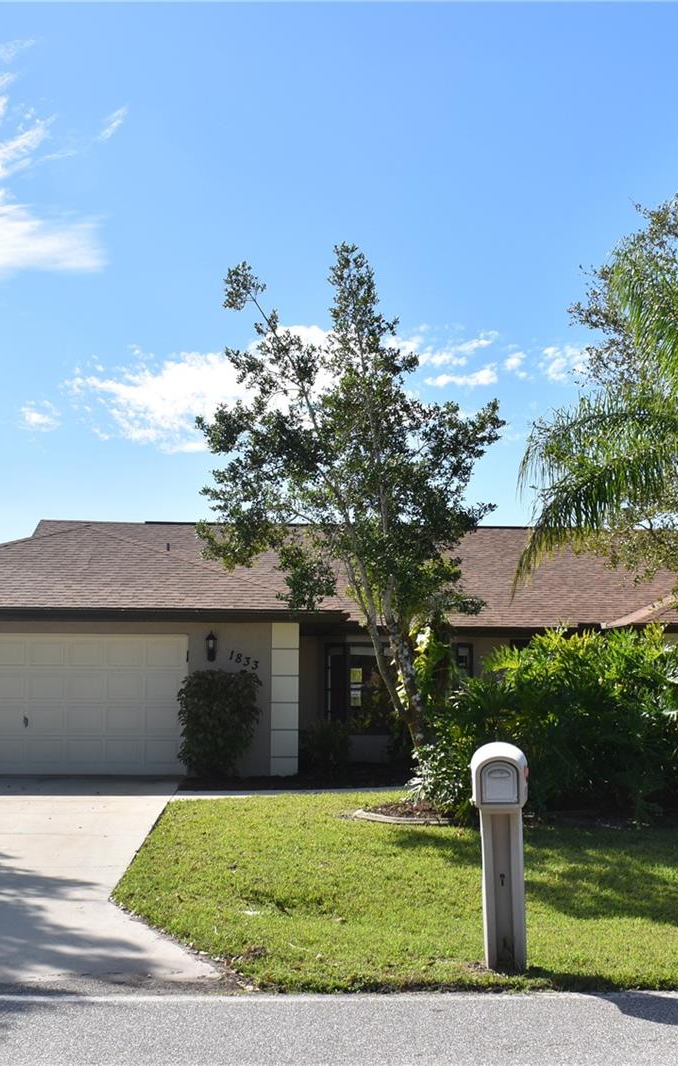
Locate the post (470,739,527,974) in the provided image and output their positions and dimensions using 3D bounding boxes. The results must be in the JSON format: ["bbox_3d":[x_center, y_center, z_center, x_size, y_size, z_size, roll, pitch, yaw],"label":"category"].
[{"bbox_3d":[0.916,1.840,7.963,0.321,1.257,0.480,0,-6,3],"label":"post"}]

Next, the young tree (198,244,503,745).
[{"bbox_3d":[0.182,-0.228,17.768,3.853,7.151,3.700,1,-6,-3],"label":"young tree"}]

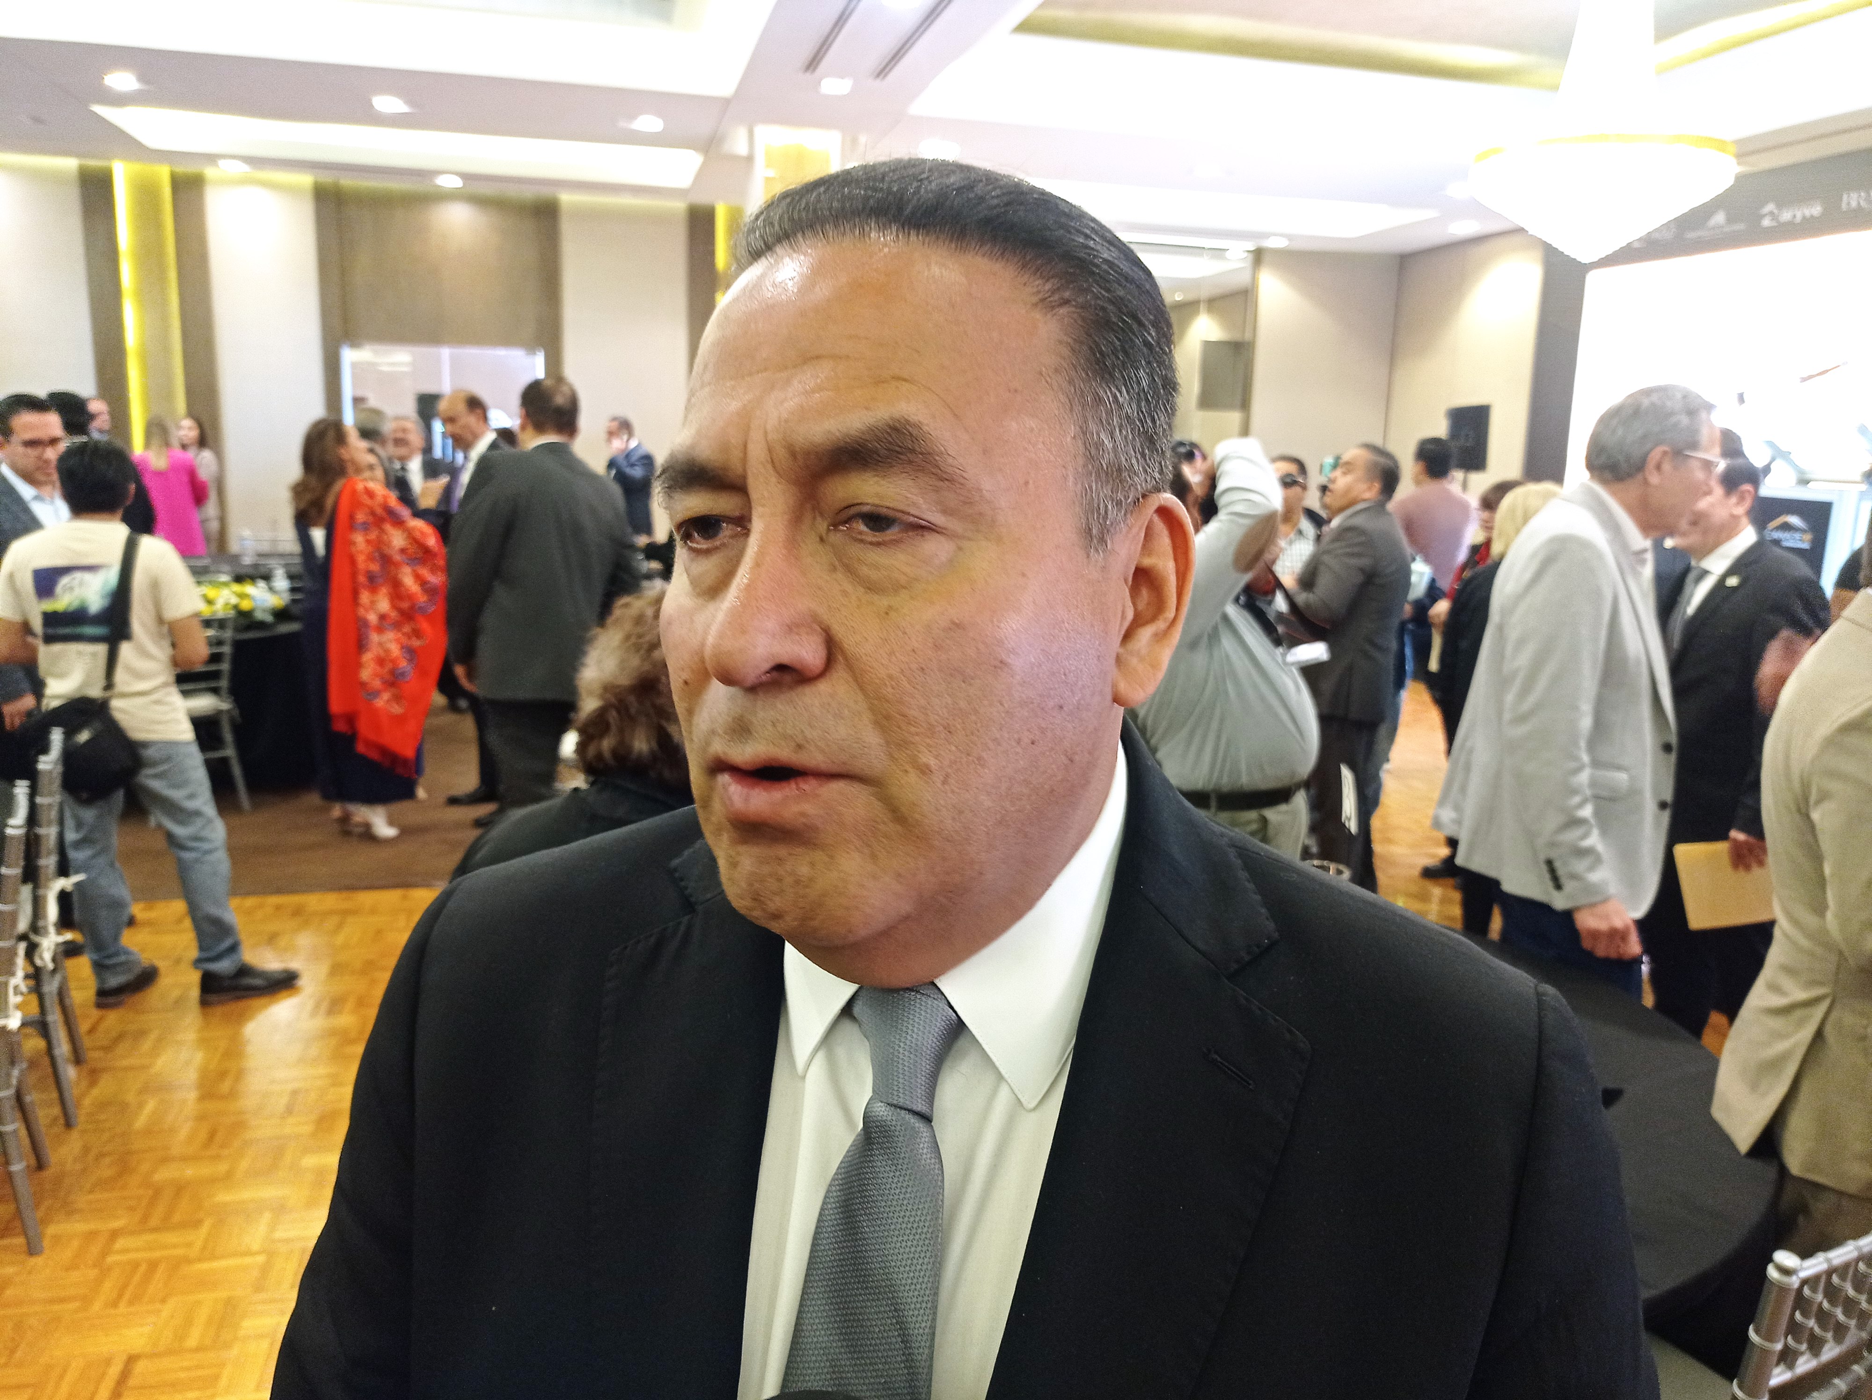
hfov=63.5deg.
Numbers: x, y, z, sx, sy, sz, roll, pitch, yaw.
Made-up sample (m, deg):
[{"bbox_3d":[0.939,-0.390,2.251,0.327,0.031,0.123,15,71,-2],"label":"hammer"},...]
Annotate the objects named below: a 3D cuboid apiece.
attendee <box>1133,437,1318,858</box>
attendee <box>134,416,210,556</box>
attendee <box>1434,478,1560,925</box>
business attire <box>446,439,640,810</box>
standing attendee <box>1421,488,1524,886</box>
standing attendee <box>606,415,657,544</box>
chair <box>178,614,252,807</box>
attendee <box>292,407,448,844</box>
[{"bbox_3d":[0.602,0.267,3.247,0.540,1.720,0.560,0,10,-3],"label":"attendee"},{"bbox_3d":[-5.007,-0.994,9.897,0.480,1.640,0.340,4,11,14],"label":"attendee"},{"bbox_3d":[1.838,0.083,4.836,0.480,1.560,0.320,2,10,6],"label":"attendee"},{"bbox_3d":[-1.317,-0.052,5.076,0.600,1.530,0.370,-3,11,-21],"label":"business attire"},{"bbox_3d":[2.072,-0.082,5.771,0.380,1.560,0.480,-5,12,-30],"label":"standing attendee"},{"bbox_3d":[-2.073,-1.071,10.382,0.380,1.720,0.480,-2,11,-18],"label":"standing attendee"},{"bbox_3d":[-3.223,0.034,6.494,0.410,0.890,0.430,-7,13,-37],"label":"chair"},{"bbox_3d":[-2.335,-0.294,6.204,0.560,1.670,0.500,-2,11,-17],"label":"attendee"}]

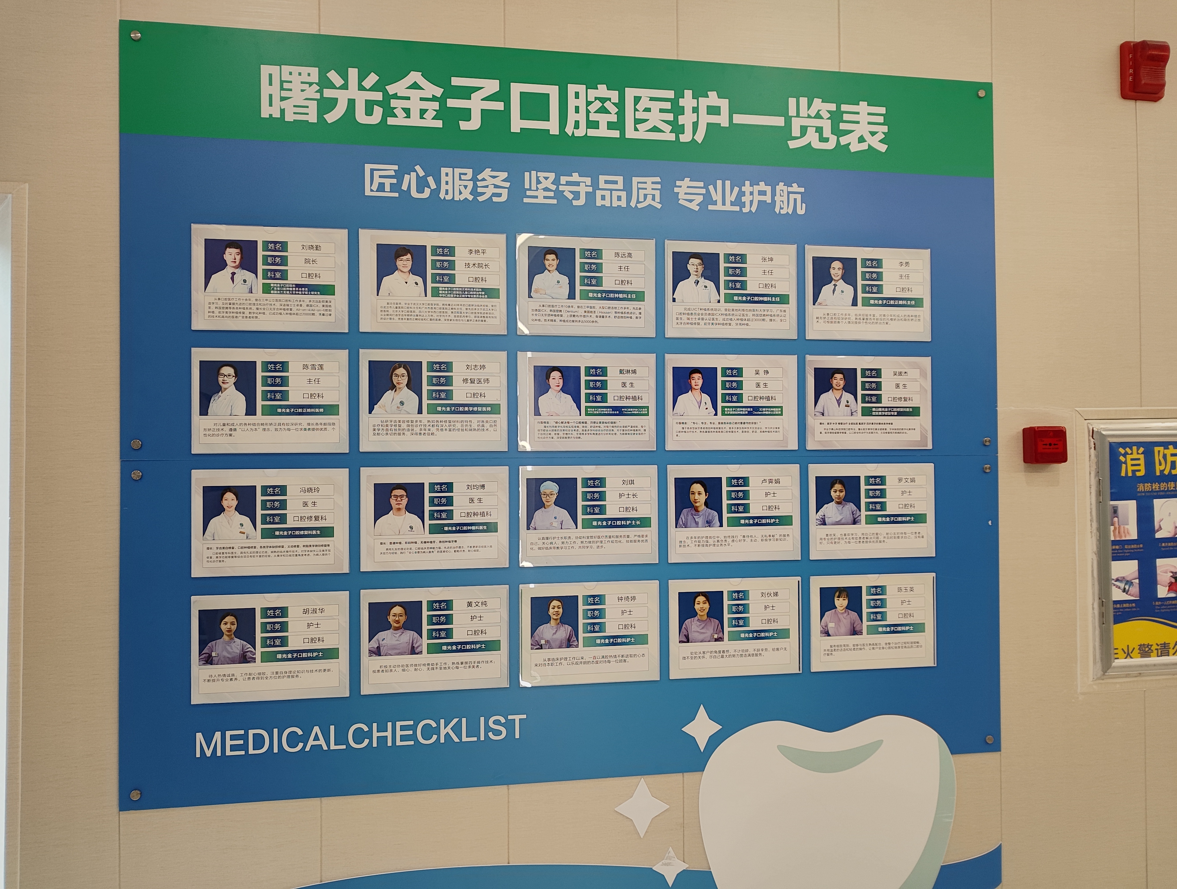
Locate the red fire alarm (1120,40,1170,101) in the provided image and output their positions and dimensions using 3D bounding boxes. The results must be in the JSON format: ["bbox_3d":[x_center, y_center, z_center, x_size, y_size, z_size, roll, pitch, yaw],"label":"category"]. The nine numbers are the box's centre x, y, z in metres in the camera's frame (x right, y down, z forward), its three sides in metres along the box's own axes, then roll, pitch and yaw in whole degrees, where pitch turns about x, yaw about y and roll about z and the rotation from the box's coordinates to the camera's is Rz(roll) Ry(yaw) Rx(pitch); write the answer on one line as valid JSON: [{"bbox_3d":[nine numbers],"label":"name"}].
[{"bbox_3d":[1.369,-0.919,2.011,0.105,0.145,0.053,0,-1,-9],"label":"red fire alarm"}]

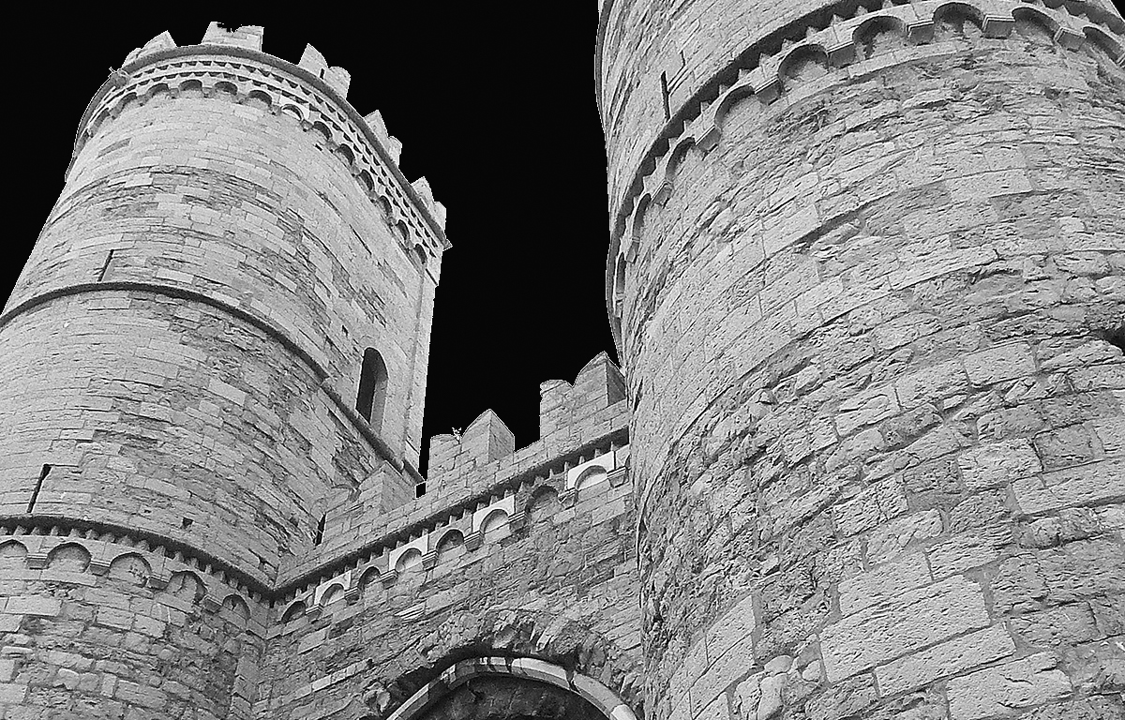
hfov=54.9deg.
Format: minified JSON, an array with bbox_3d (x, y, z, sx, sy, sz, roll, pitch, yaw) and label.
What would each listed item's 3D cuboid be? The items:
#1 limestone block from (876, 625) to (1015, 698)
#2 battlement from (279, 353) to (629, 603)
[{"bbox_3d":[2.353,1.885,6.595,0.865,0.191,0.300,-24,-48,24],"label":"limestone block"},{"bbox_3d":[-1.485,2.134,17.762,8.260,2.310,0.910,-27,-49,26],"label":"battlement"}]

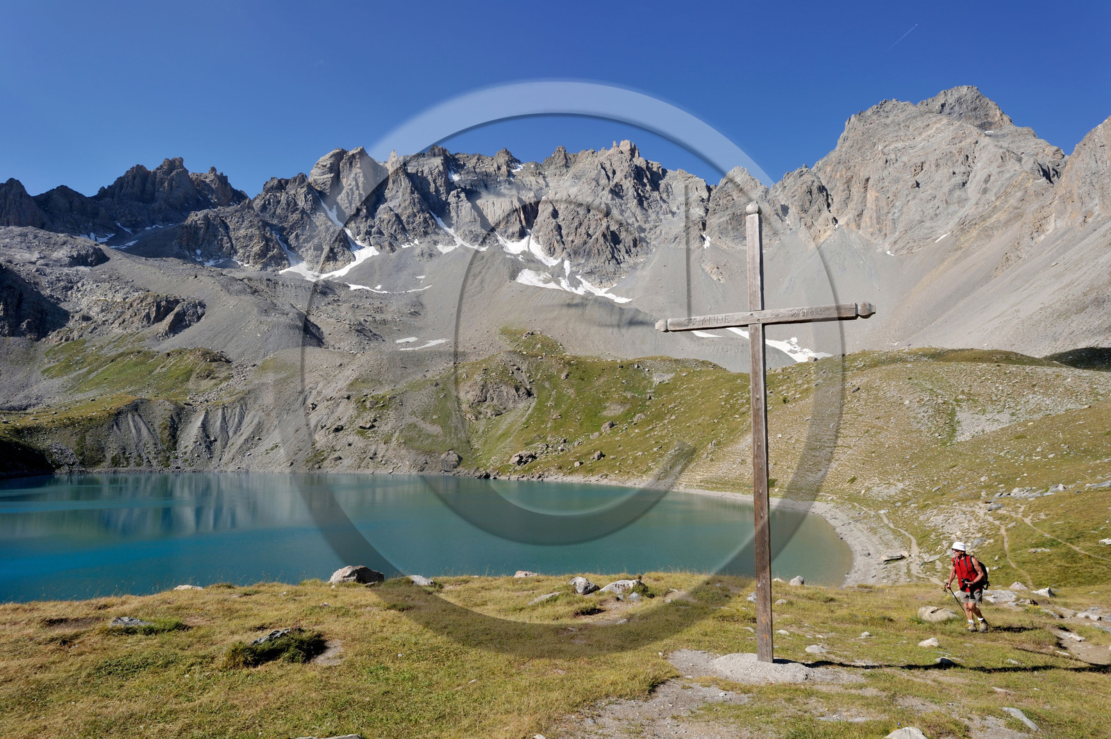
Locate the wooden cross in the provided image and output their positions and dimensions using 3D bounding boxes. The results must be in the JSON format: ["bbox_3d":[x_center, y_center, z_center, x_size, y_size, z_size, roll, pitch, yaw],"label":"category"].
[{"bbox_3d":[2.994,0.795,9.022,3.123,6.647,0.240,-2,-5,28],"label":"wooden cross"}]

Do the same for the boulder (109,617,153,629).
[{"bbox_3d":[-5.074,3.019,7.372,0.460,0.140,0.280,1,-5,-17],"label":"boulder"}]

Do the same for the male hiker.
[{"bbox_3d":[7.998,4.210,11.988,0.520,1.700,0.580,2,-5,-20],"label":"male hiker"}]

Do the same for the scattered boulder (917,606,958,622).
[{"bbox_3d":[8.007,5.117,12.915,0.760,0.260,0.500,-2,-5,22],"label":"scattered boulder"}]

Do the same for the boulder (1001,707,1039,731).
[{"bbox_3d":[4.223,3.178,5.602,0.200,0.110,0.420,-1,-5,17],"label":"boulder"}]

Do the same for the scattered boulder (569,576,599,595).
[{"bbox_3d":[0.519,3.852,11.015,0.500,0.300,0.400,0,-5,0],"label":"scattered boulder"}]

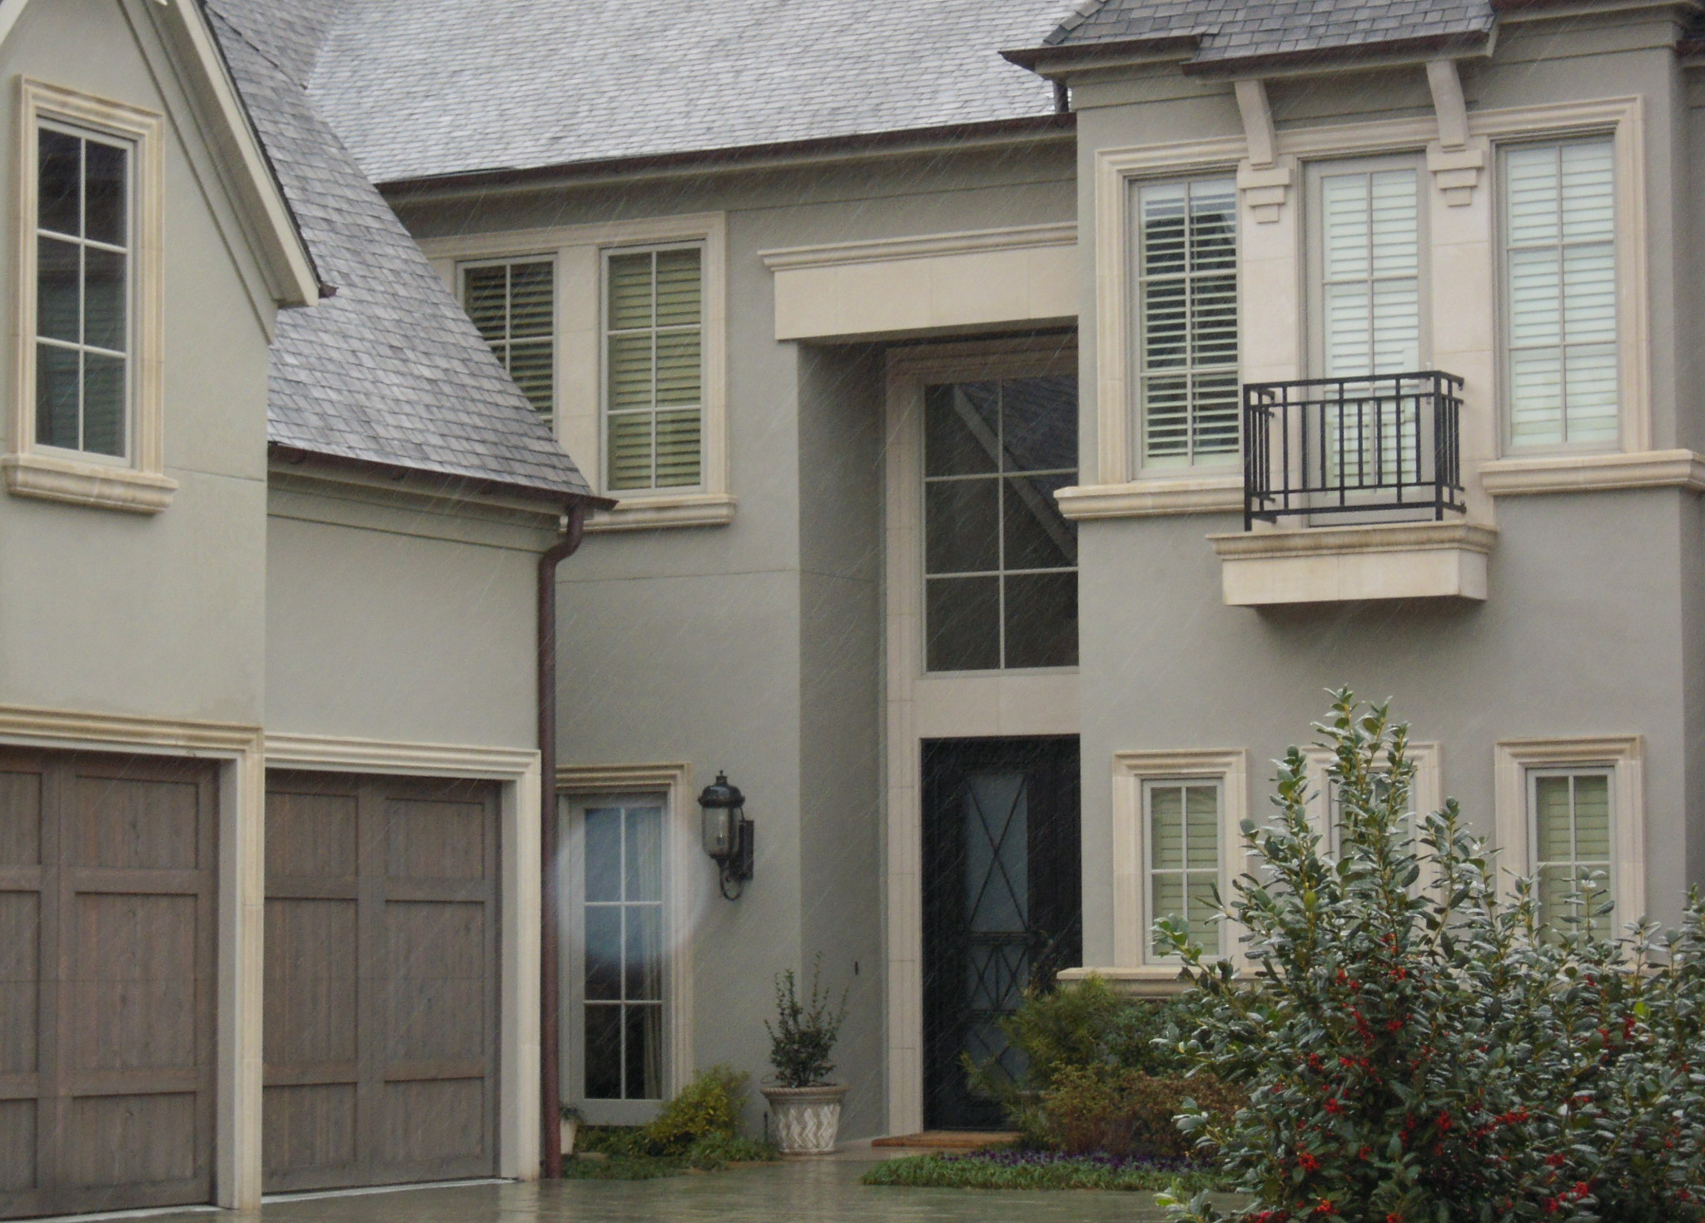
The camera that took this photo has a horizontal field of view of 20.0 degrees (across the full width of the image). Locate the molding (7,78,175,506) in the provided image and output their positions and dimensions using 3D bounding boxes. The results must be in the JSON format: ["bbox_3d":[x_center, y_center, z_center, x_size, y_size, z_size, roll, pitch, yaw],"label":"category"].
[{"bbox_3d":[-3.928,-1.607,24.956,0.120,2.134,1.321,-3,-5,29],"label":"molding"}]

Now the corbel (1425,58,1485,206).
[{"bbox_3d":[3.725,-2.976,29.997,0.364,0.889,0.344,-3,-5,29],"label":"corbel"}]

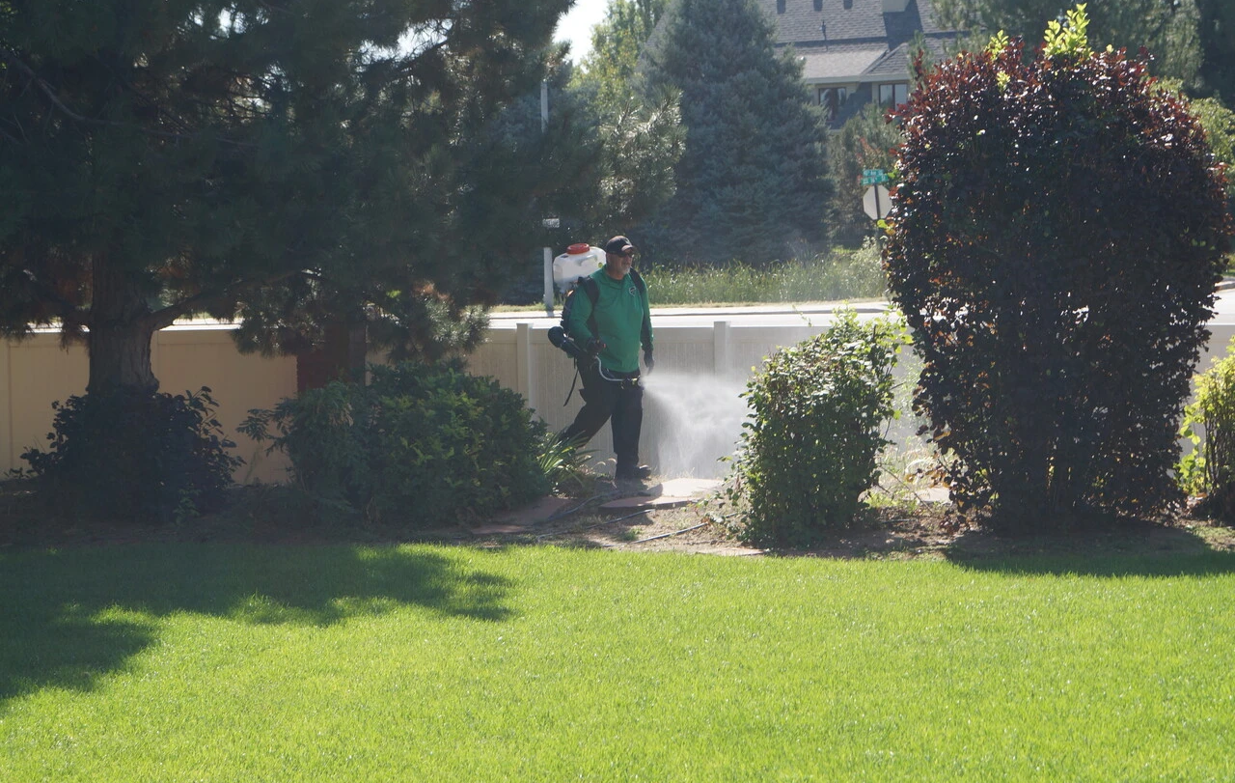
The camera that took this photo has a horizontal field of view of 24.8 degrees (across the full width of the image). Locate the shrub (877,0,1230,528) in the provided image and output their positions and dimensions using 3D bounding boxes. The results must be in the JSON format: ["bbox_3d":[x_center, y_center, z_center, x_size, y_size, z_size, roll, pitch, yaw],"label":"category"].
[{"bbox_3d":[2.820,-0.800,18.000,2.200,3.200,2.000,-1,3,0],"label":"shrub"}]

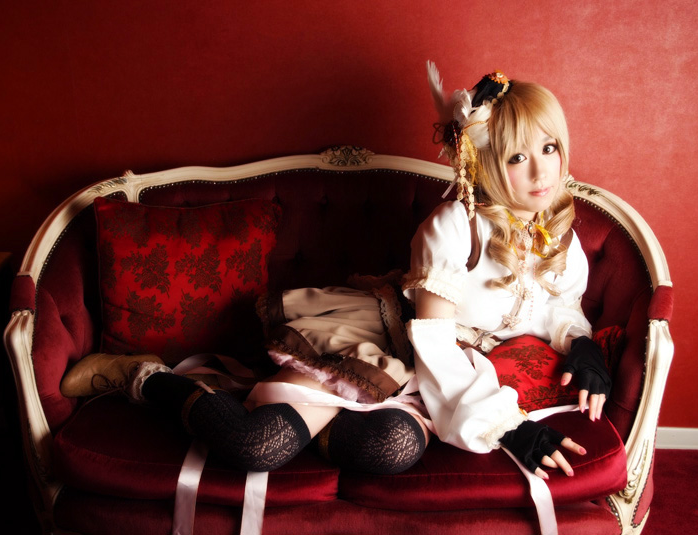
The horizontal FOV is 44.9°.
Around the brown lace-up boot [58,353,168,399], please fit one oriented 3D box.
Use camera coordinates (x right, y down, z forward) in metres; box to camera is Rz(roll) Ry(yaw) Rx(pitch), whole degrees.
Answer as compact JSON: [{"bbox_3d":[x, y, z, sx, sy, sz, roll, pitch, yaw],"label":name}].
[{"bbox_3d":[-0.543,0.249,1.950,0.245,0.095,0.120,-10,32,-7],"label":"brown lace-up boot"}]

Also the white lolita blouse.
[{"bbox_3d":[0.297,0.114,1.690,0.360,0.460,0.300,-1,18,-4],"label":"white lolita blouse"}]

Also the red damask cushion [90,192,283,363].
[{"bbox_3d":[-0.397,0.052,2.080,0.450,0.430,0.150,0,-4,-12],"label":"red damask cushion"}]

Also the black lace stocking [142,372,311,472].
[{"bbox_3d":[-0.248,0.311,1.740,0.180,0.130,0.420,-11,18,-42],"label":"black lace stocking"}]

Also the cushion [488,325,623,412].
[{"bbox_3d":[0.453,0.238,1.950,0.400,0.150,0.360,-4,39,4],"label":"cushion"}]

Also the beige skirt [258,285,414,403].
[{"bbox_3d":[-0.018,0.162,1.830,0.370,0.230,0.320,4,9,17],"label":"beige skirt"}]

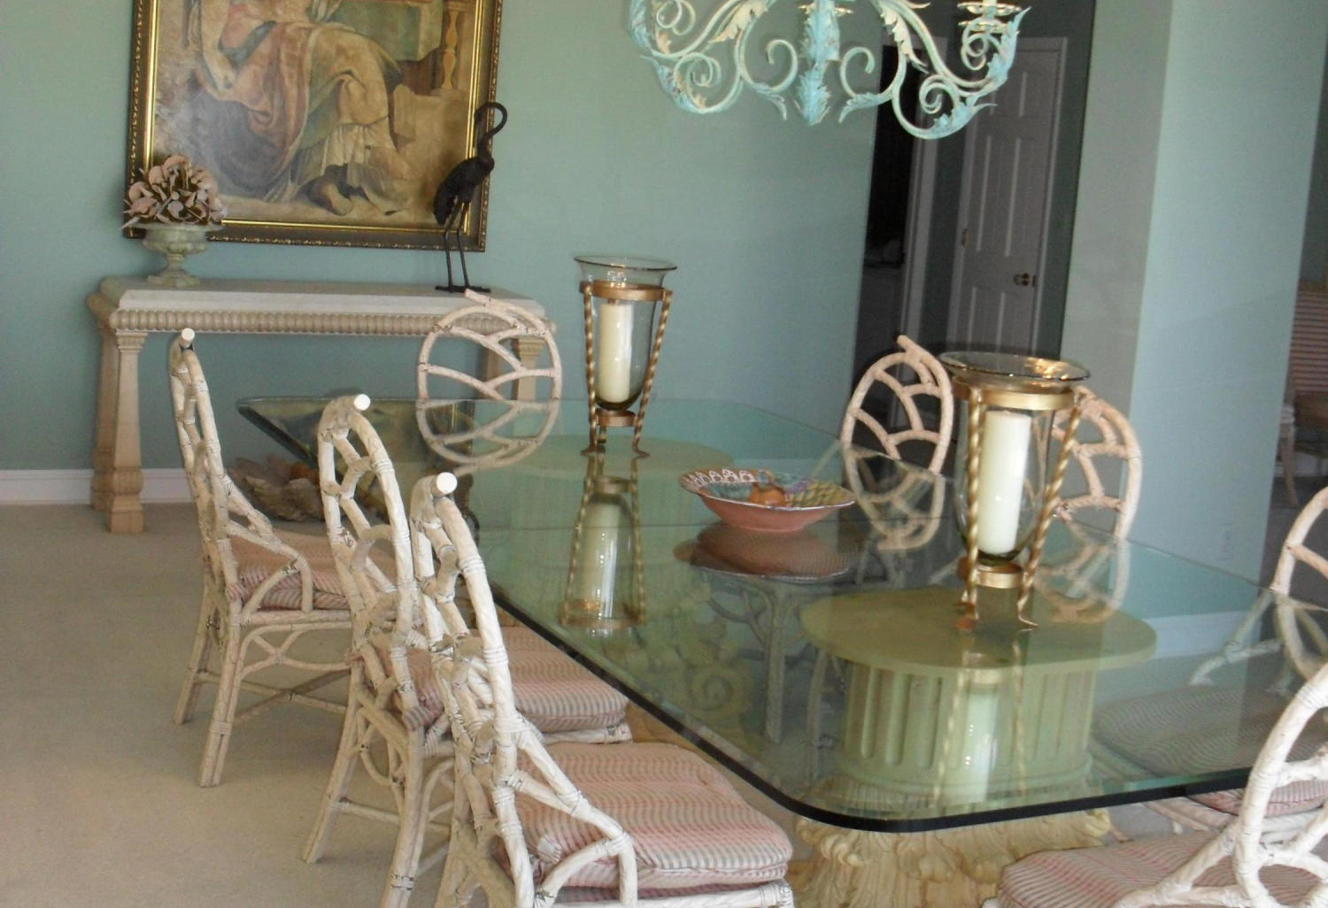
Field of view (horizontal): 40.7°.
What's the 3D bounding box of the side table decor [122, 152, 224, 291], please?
[{"bbox_3d":[-1.739,-0.841,6.402,0.360,0.475,0.360,-1,11,-25],"label":"side table decor"}]

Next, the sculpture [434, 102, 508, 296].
[{"bbox_3d":[-0.752,-0.995,6.936,0.260,0.720,0.120,-1,11,-25],"label":"sculpture"}]

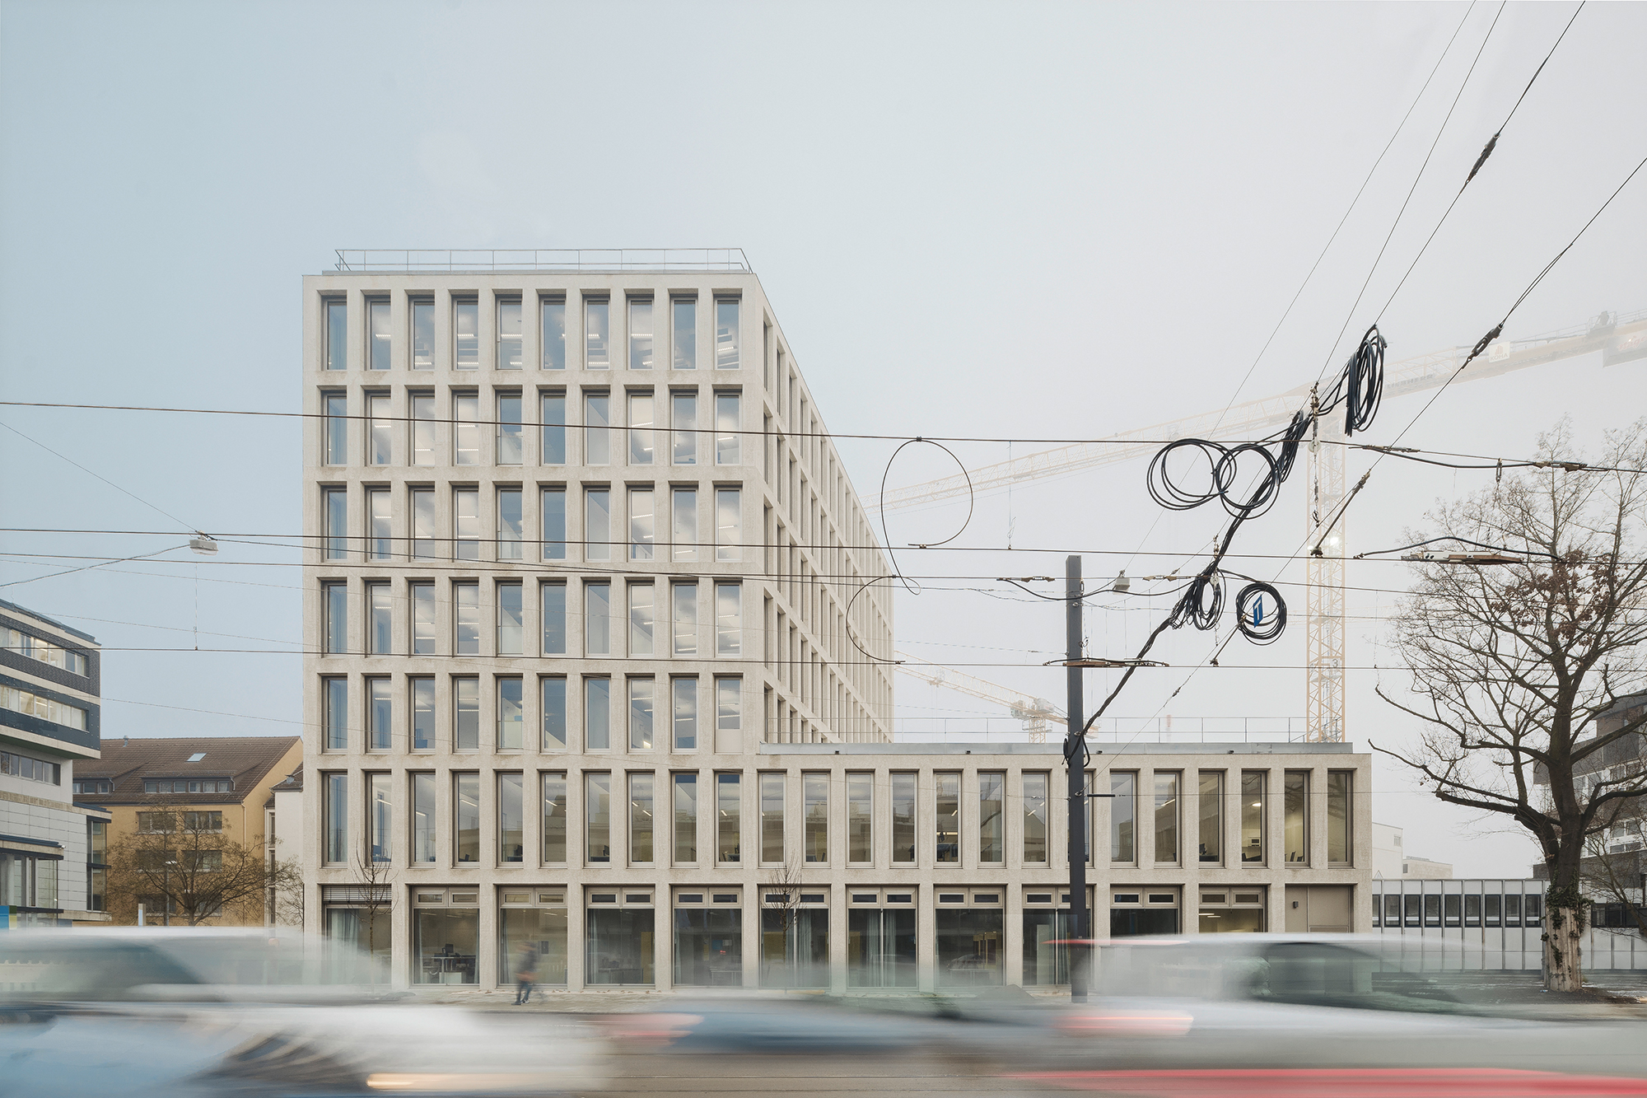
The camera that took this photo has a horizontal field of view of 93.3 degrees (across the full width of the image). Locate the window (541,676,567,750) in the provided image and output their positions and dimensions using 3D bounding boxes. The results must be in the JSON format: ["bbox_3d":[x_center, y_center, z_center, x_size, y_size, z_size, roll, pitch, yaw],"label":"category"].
[{"bbox_3d":[-9.909,6.046,28.586,0.993,2.673,0.150,0,0,0],"label":"window"}]

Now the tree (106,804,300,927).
[{"bbox_3d":[-34.256,18.788,43.000,10.900,9.700,10.300,0,0,0],"label":"tree"}]

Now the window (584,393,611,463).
[{"bbox_3d":[-8.324,-4.409,28.586,0.993,2.673,0.150,0,0,0],"label":"window"}]

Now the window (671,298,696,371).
[{"bbox_3d":[-4.993,-7.726,28.000,0.904,2.618,0.200,0,0,0],"label":"window"}]

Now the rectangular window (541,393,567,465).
[{"bbox_3d":[-9.666,-4.294,28.000,1.000,2.628,0.150,0,0,0],"label":"rectangular window"}]

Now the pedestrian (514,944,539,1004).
[{"bbox_3d":[-8.372,11.996,21.900,0.650,1.740,0.500,0,0,0],"label":"pedestrian"}]

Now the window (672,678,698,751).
[{"bbox_3d":[-4.981,5.966,28.000,0.927,2.618,0.200,0,0,0],"label":"window"}]

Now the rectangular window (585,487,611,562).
[{"bbox_3d":[-8.368,-0.909,28.900,0.970,2.726,0.150,0,0,0],"label":"rectangular window"}]

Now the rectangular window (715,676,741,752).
[{"bbox_3d":[-3.538,6.122,28.900,0.970,2.726,0.150,0,0,0],"label":"rectangular window"}]

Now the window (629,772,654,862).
[{"bbox_3d":[-6.766,9.949,28.900,0.970,3.372,0.150,0,0,0],"label":"window"}]

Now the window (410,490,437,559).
[{"bbox_3d":[-14.398,-0.892,28.000,0.950,2.618,0.200,0,0,0],"label":"window"}]

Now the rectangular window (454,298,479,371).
[{"bbox_3d":[-13.269,-7.964,28.900,0.970,2.726,0.150,0,0,0],"label":"rectangular window"}]

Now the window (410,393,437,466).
[{"bbox_3d":[-14.709,-4.315,28.586,0.993,2.673,0.150,0,0,0],"label":"window"}]

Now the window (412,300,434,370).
[{"bbox_3d":[-14.410,-7.715,28.000,0.927,2.595,0.200,0,0,0],"label":"window"}]

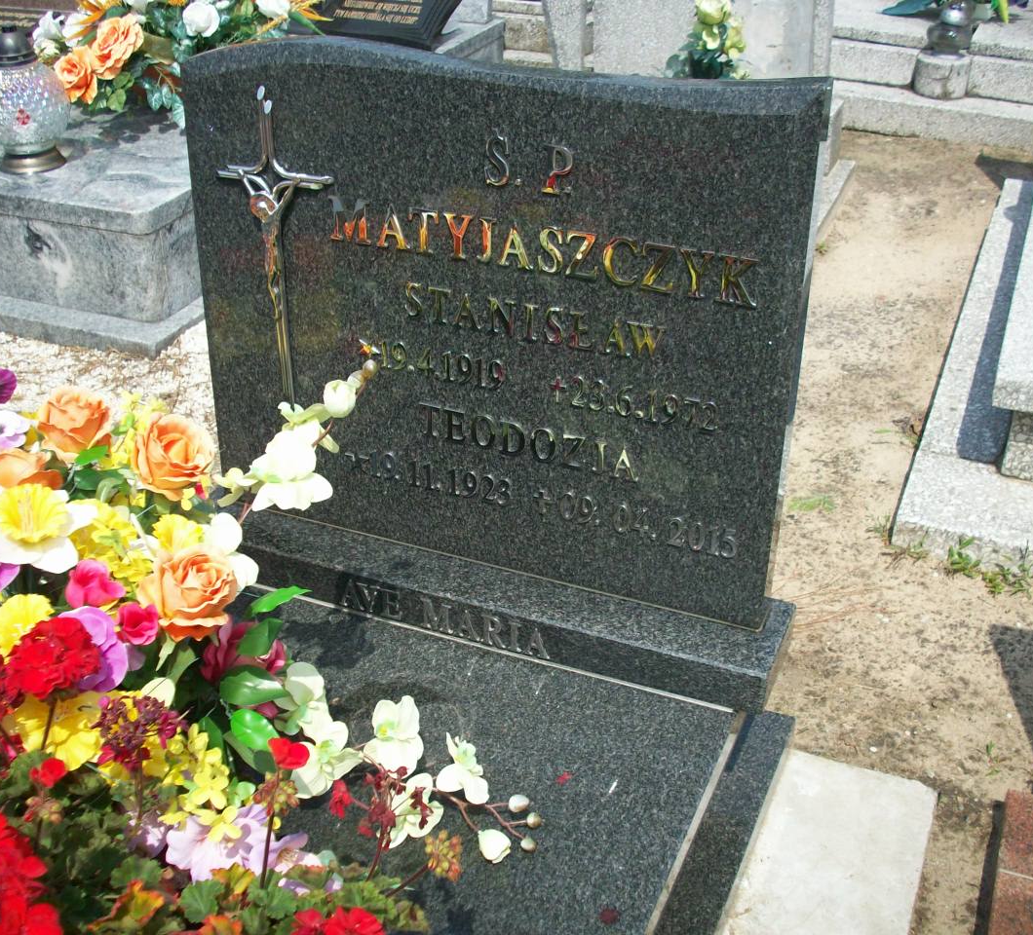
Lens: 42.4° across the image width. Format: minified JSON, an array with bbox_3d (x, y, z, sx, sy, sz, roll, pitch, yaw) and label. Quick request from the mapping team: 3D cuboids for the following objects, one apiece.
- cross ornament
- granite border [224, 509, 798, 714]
[{"bbox_3d":[-0.318,-0.268,1.800,0.179,0.483,0.044,12,30,20],"label":"cross ornament"},{"bbox_3d":[-0.067,0.166,1.927,0.906,0.064,0.171,12,31,20],"label":"granite border"}]

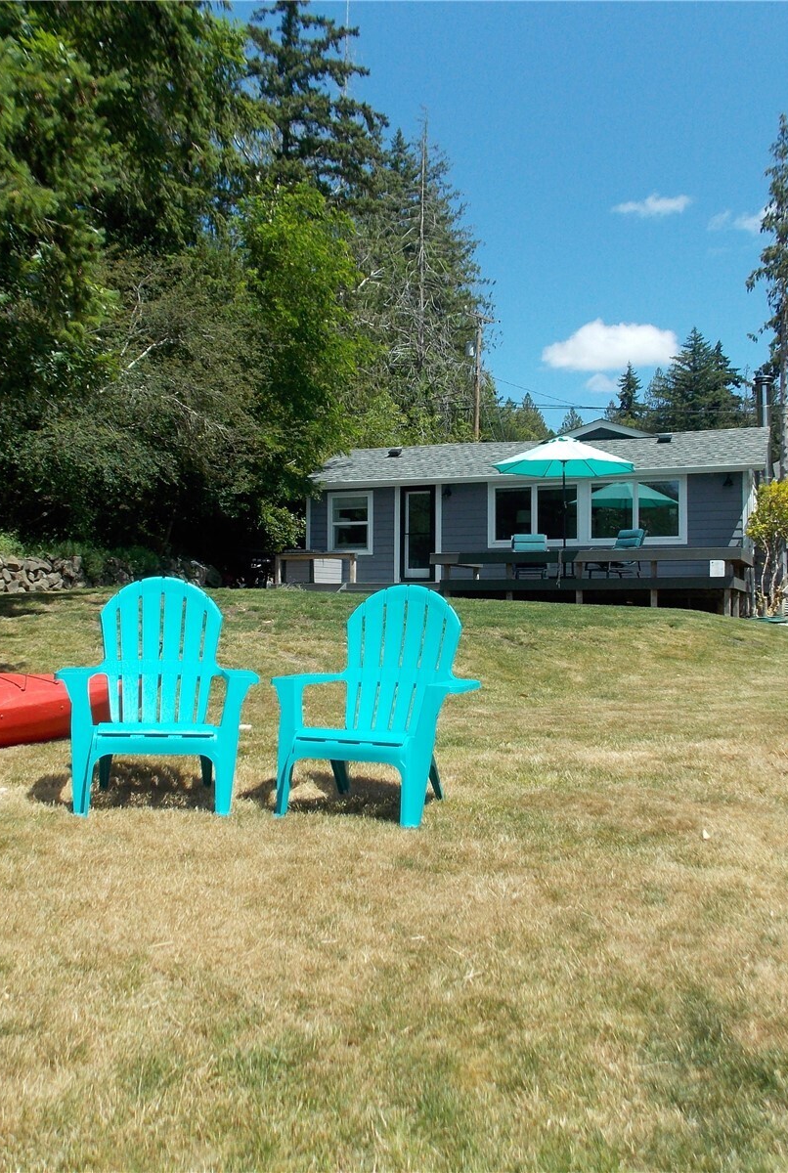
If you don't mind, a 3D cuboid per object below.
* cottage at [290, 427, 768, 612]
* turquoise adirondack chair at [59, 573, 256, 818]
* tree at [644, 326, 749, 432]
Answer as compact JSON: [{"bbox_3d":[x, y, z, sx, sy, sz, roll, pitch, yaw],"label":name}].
[{"bbox_3d":[3.180,-1.666,23.100,9.900,4.600,9.800,0,-1,20],"label":"cottage"},{"bbox_3d":[-0.948,0.404,4.200,0.780,0.890,0.790,1,-1,-10],"label":"turquoise adirondack chair"},{"bbox_3d":[20.995,-9.642,72.000,7.400,16.356,7.400,0,-1,0],"label":"tree"}]

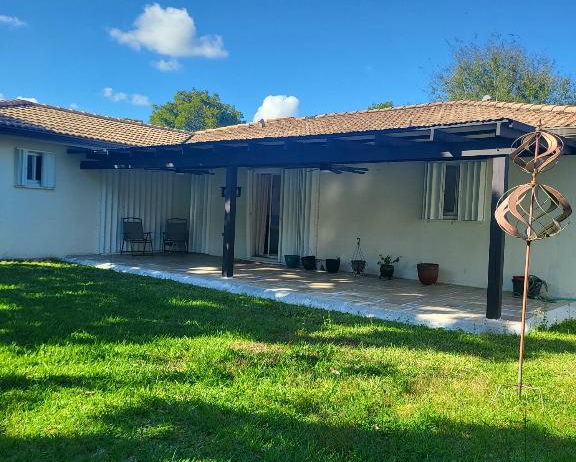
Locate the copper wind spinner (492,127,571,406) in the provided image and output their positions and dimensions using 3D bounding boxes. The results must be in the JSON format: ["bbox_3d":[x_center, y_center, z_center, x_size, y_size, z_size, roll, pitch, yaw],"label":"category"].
[{"bbox_3d":[1.825,0.251,3.983,0.570,2.090,0.570,2,2,0],"label":"copper wind spinner"}]

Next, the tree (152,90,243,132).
[{"bbox_3d":[-4.904,-3.611,28.134,5.200,7.670,5.200,2,2,0],"label":"tree"}]

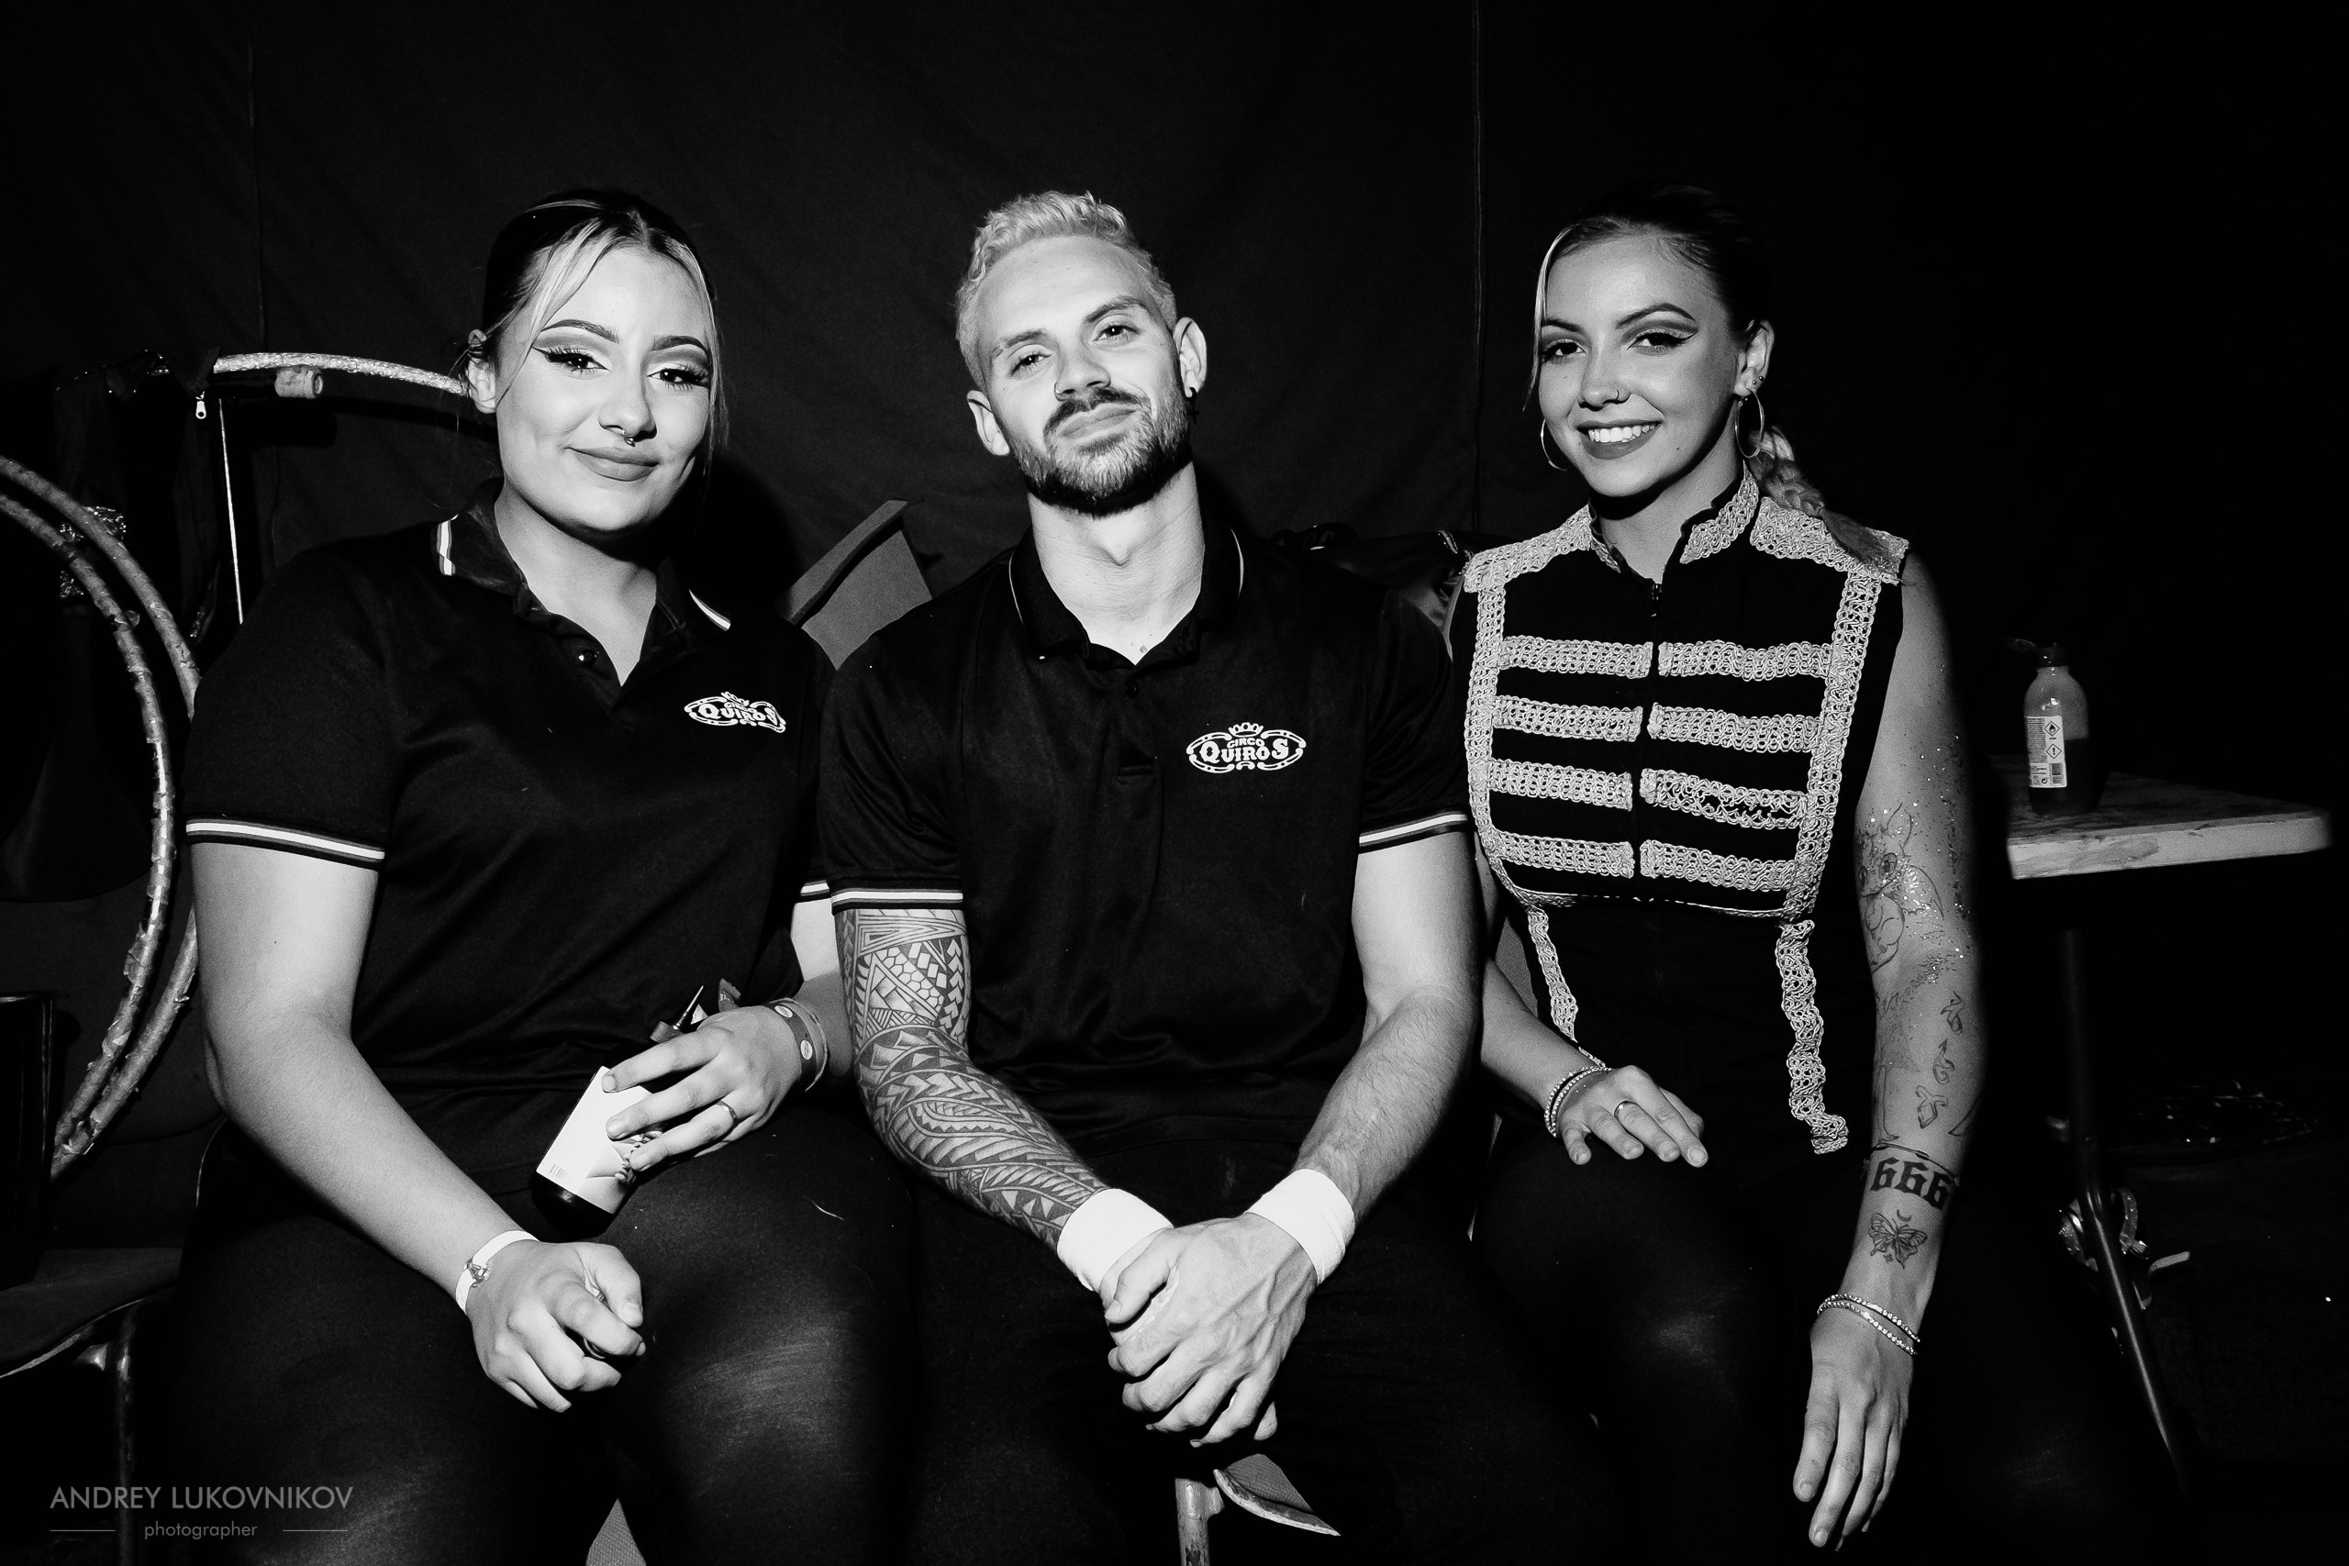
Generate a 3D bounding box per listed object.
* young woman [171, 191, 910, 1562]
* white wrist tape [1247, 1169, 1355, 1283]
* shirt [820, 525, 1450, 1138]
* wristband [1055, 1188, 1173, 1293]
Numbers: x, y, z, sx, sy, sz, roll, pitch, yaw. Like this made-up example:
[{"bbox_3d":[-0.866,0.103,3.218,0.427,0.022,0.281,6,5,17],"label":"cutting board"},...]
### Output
[{"bbox_3d":[-0.400,0.245,1.160,0.510,1.290,0.700,-4,8,-27],"label":"young woman"},{"bbox_3d":[0.083,0.293,1.165,0.063,0.050,0.055,37,-26,7],"label":"white wrist tape"},{"bbox_3d":[-0.025,0.047,1.400,0.500,0.500,0.300,-1,7,0],"label":"shirt"},{"bbox_3d":[-0.042,0.303,1.165,0.050,0.063,0.055,38,-9,25],"label":"wristband"}]

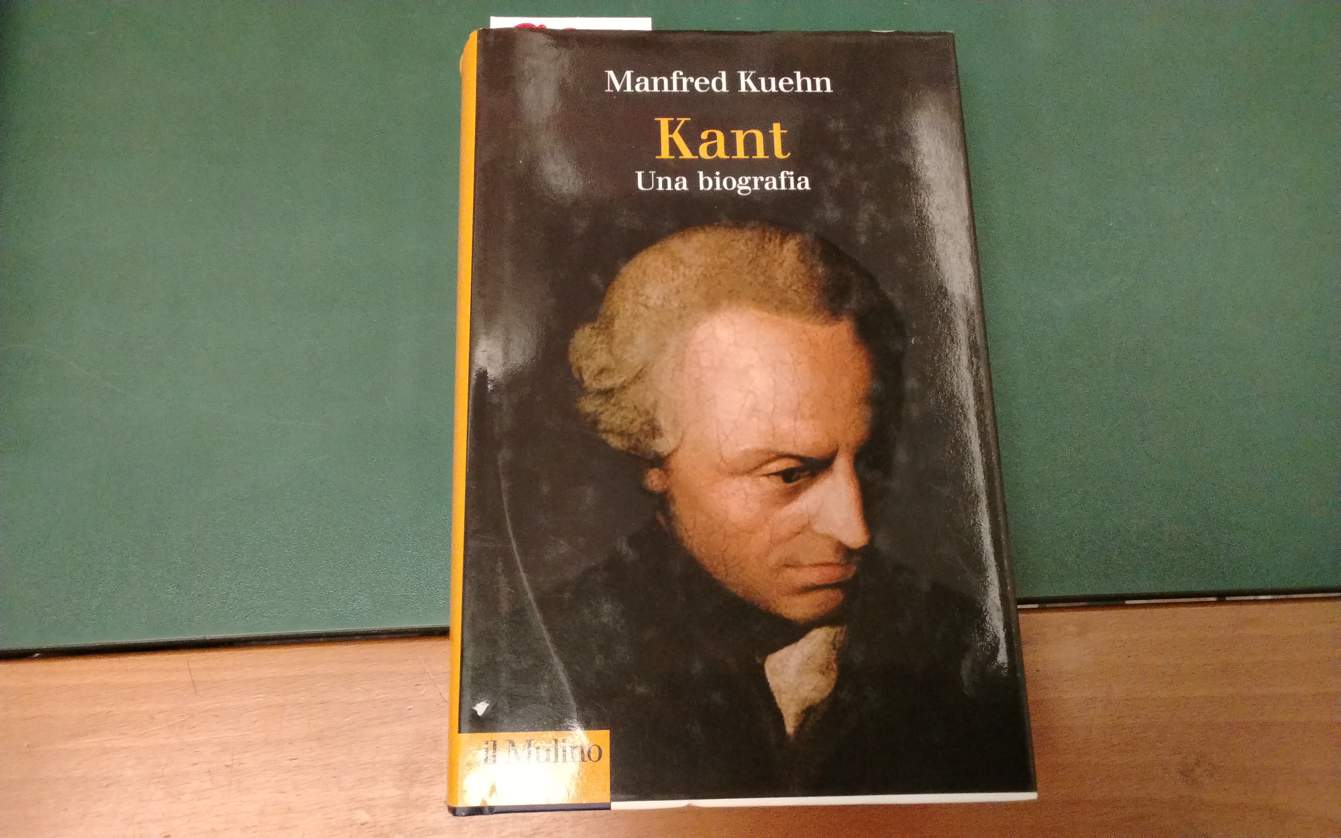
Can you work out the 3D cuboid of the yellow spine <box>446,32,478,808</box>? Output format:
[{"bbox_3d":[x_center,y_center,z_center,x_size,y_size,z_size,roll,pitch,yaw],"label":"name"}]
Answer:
[{"bbox_3d":[-0.059,-0.006,0.289,0.011,0.038,0.221,0,76,-2],"label":"yellow spine"}]

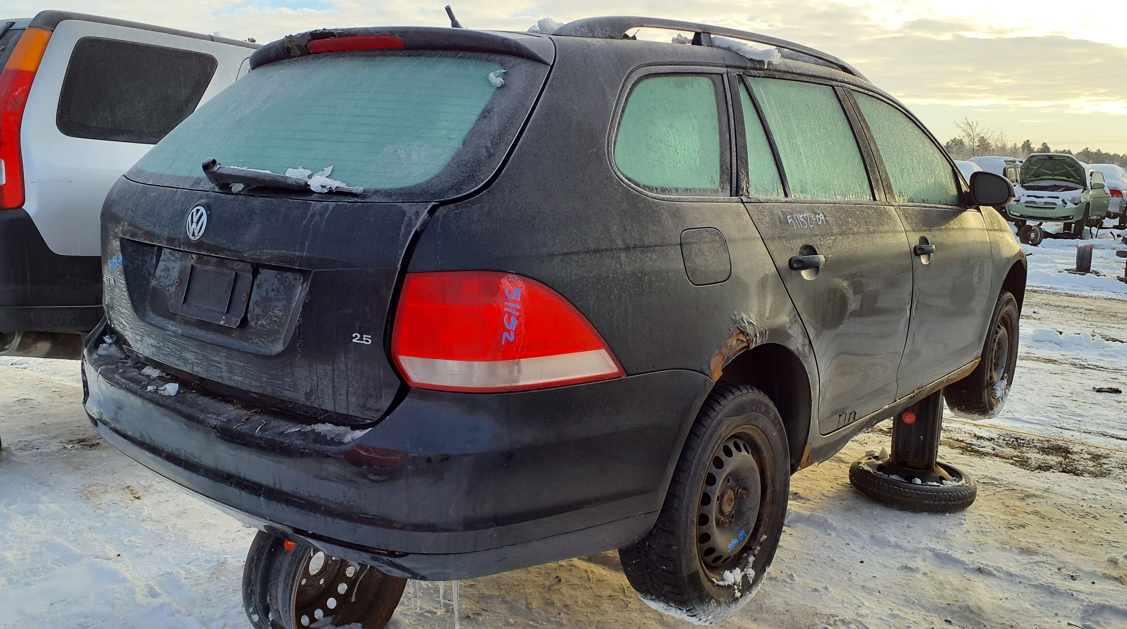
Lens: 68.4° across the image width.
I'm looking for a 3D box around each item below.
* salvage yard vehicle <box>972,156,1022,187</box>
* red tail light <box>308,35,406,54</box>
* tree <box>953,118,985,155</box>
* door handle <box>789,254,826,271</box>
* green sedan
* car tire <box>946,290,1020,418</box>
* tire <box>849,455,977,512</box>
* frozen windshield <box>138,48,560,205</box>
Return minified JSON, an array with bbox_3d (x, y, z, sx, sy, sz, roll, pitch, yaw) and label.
[{"bbox_3d":[15.010,-4.757,29.000,1.850,1.750,4.600,8,13,38],"label":"salvage yard vehicle"},{"bbox_3d":[-0.546,-0.692,2.144,0.410,0.042,0.060,9,13,41],"label":"red tail light"},{"bbox_3d":[53.896,-22.831,110.000,3.900,7.000,3.900,5,11,26],"label":"tree"},{"bbox_3d":[0.682,-0.145,2.308,0.050,0.040,0.195,9,13,41],"label":"door handle"},{"bbox_3d":[11.912,-2.898,20.000,1.720,1.600,4.200,8,13,38],"label":"green sedan"},{"bbox_3d":[2.107,0.194,4.180,0.200,0.635,0.635,9,13,43],"label":"car tire"},{"bbox_3d":[1.617,0.772,3.853,0.550,0.105,0.550,0,10,0],"label":"tire"},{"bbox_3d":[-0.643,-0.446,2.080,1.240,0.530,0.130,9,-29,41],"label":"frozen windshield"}]

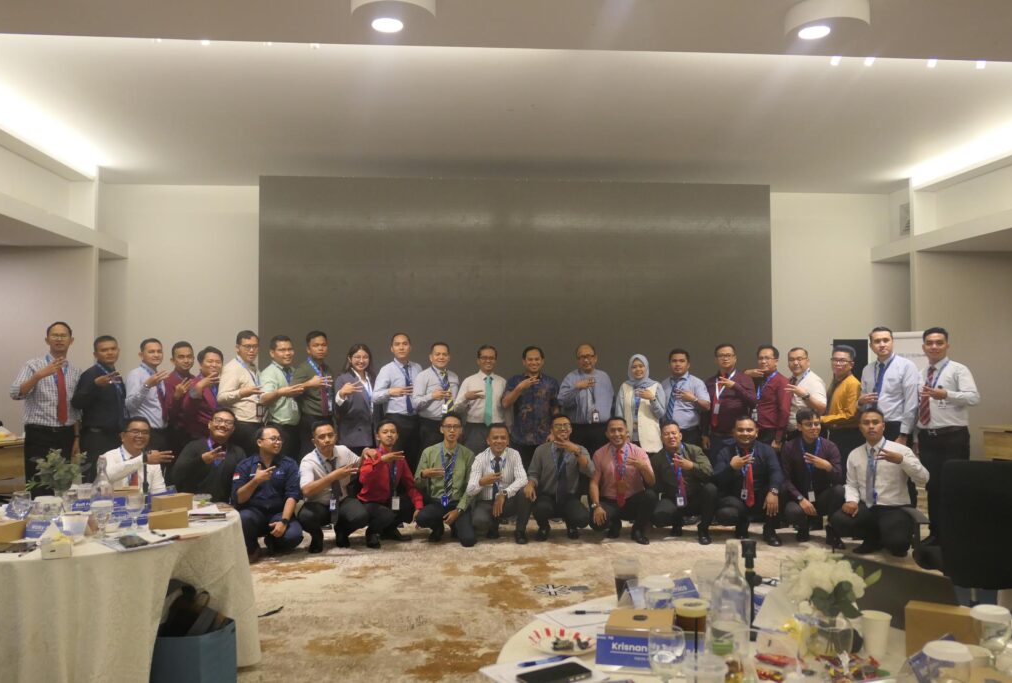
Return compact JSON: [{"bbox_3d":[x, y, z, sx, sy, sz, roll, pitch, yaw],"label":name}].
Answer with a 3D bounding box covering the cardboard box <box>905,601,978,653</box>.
[{"bbox_3d":[1.080,0.720,1.965,0.158,0.120,0.070,-1,-2,32],"label":"cardboard box"}]

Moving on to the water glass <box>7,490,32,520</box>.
[{"bbox_3d":[-2.076,0.717,3.420,0.080,0.155,0.080,0,-2,0],"label":"water glass"}]

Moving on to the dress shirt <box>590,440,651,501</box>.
[{"bbox_3d":[0.989,1.123,6.880,0.500,0.510,0.310,-1,-2,9],"label":"dress shirt"}]

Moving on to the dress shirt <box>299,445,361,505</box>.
[{"bbox_3d":[-1.440,1.093,6.500,0.450,0.450,0.340,1,-2,-33],"label":"dress shirt"}]

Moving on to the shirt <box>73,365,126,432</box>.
[{"bbox_3d":[-3.258,0.442,6.400,0.370,0.550,0.500,-2,-3,42],"label":"shirt"}]

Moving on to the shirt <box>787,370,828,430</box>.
[{"bbox_3d":[2.716,0.542,7.200,0.320,0.560,0.460,1,-2,-38],"label":"shirt"}]

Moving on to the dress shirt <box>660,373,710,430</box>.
[{"bbox_3d":[1.656,0.544,7.350,0.440,0.520,0.300,-2,-2,34],"label":"dress shirt"}]

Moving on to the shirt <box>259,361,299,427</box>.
[{"bbox_3d":[-1.925,0.444,6.800,0.360,0.550,0.460,-2,-2,35],"label":"shirt"}]

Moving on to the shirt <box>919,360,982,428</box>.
[{"bbox_3d":[3.575,0.413,6.450,0.380,0.570,0.540,1,-2,-38],"label":"shirt"}]

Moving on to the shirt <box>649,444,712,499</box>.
[{"bbox_3d":[1.512,1.139,6.900,0.530,0.510,0.340,-1,-2,18],"label":"shirt"}]

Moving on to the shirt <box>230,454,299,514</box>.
[{"bbox_3d":[-1.933,1.133,6.400,0.530,0.500,0.370,1,-2,-25],"label":"shirt"}]

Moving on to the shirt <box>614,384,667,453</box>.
[{"bbox_3d":[1.233,0.692,7.300,0.460,0.650,0.290,-1,-2,20],"label":"shirt"}]

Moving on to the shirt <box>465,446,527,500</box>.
[{"bbox_3d":[-0.073,1.135,6.850,0.510,0.450,0.340,0,-2,-2],"label":"shirt"}]

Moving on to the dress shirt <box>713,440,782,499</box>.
[{"bbox_3d":[2.016,1.085,6.650,0.560,0.530,0.400,-1,-2,20],"label":"dress shirt"}]

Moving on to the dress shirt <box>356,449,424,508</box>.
[{"bbox_3d":[-0.975,1.156,6.720,0.510,0.470,0.350,1,-2,-24],"label":"dress shirt"}]

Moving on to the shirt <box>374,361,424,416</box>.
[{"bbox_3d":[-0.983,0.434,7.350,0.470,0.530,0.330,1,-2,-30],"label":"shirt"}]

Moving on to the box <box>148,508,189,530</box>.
[{"bbox_3d":[-1.545,0.816,3.645,0.162,0.069,0.105,1,-2,-25],"label":"box"}]

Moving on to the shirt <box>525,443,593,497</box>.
[{"bbox_3d":[0.473,1.112,6.920,0.560,0.490,0.360,0,-2,3],"label":"shirt"}]

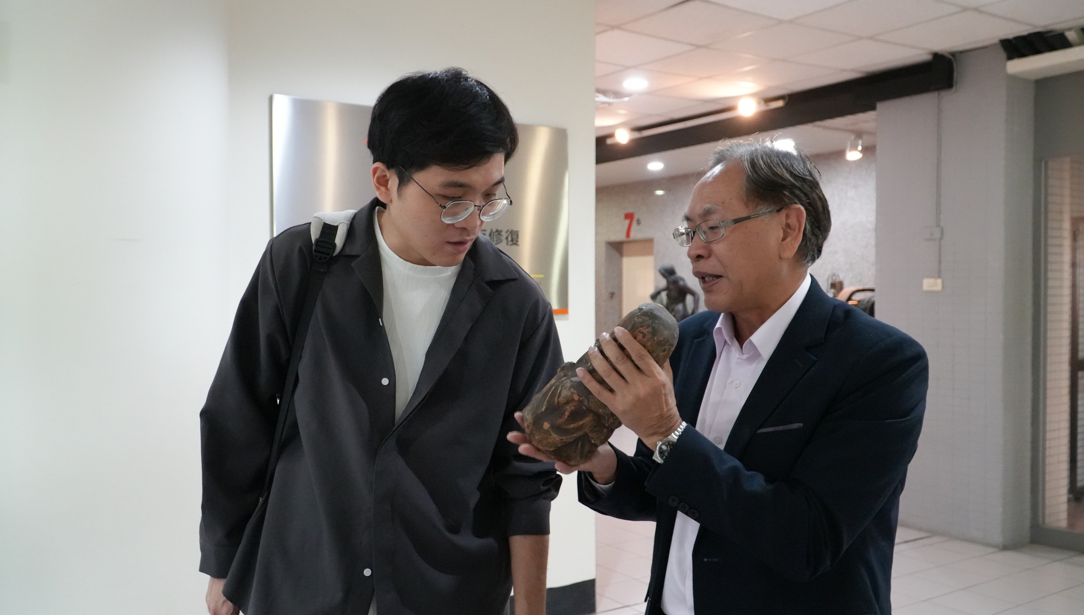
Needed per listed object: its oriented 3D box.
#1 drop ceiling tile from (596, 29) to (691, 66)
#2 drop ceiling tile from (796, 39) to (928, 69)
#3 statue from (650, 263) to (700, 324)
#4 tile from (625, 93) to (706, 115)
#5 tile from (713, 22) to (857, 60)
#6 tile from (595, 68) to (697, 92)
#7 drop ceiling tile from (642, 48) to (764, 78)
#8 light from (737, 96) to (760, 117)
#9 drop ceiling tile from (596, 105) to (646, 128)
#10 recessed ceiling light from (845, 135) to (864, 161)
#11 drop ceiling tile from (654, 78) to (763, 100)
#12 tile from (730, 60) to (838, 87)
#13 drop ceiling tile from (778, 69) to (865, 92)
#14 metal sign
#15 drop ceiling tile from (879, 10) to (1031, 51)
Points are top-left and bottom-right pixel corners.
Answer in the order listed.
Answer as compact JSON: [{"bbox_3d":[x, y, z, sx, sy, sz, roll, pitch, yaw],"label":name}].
[{"bbox_3d":[0.461,-1.449,5.059,0.603,0.020,0.603,-1,2,-33],"label":"drop ceiling tile"},{"bbox_3d":[1.802,-1.460,5.209,0.600,0.020,0.600,-1,2,-33],"label":"drop ceiling tile"},{"bbox_3d":[1.487,-0.022,10.076,0.538,0.900,0.500,0,1,8],"label":"statue"},{"bbox_3d":[0.817,-1.518,6.725,0.600,0.020,0.600,-1,2,-33],"label":"tile"},{"bbox_3d":[1.295,-1.447,4.883,0.603,0.020,0.603,-1,2,-33],"label":"tile"},{"bbox_3d":[0.640,-1.489,5.891,0.600,0.020,0.600,-1,2,-33],"label":"tile"},{"bbox_3d":[0.968,-1.470,5.386,0.600,0.020,0.600,-1,2,-33],"label":"drop ceiling tile"},{"bbox_3d":[1.423,-1.386,6.235,0.140,0.140,0.150,0,1,13],"label":"light"},{"bbox_3d":[0.489,-1.538,7.230,0.600,0.020,0.600,-1,2,-33],"label":"drop ceiling tile"},{"bbox_3d":[2.745,-1.399,7.936,0.150,0.210,0.160,0,1,19],"label":"recessed ceiling light"},{"bbox_3d":[1.146,-1.499,6.220,0.600,0.020,0.600,-1,2,-33],"label":"drop ceiling tile"},{"bbox_3d":[1.470,-1.468,5.718,0.603,0.020,0.603,-1,2,-33],"label":"tile"},{"bbox_3d":[1.803,-1.486,5.928,0.170,0.020,0.600,-1,2,-33],"label":"drop ceiling tile"},{"bbox_3d":[-0.417,-0.350,3.458,1.229,0.775,0.040,-1,2,-33],"label":"metal sign"},{"bbox_3d":[2.130,-1.445,4.708,0.603,0.020,0.603,-1,2,-33],"label":"drop ceiling tile"}]

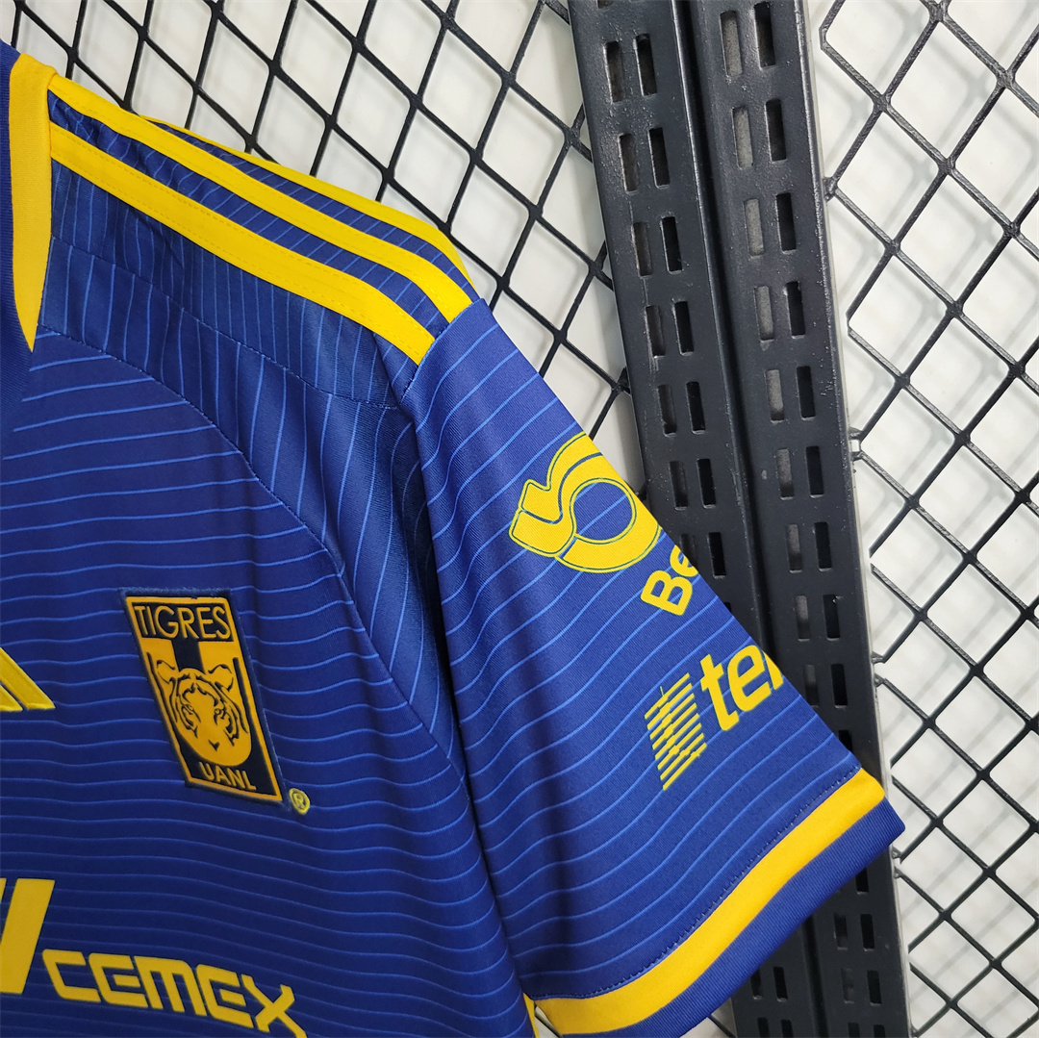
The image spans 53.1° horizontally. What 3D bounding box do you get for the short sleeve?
[{"bbox_3d":[0.052,0.059,0.362,0.153,0.279,0.084,-4,19,22],"label":"short sleeve"}]

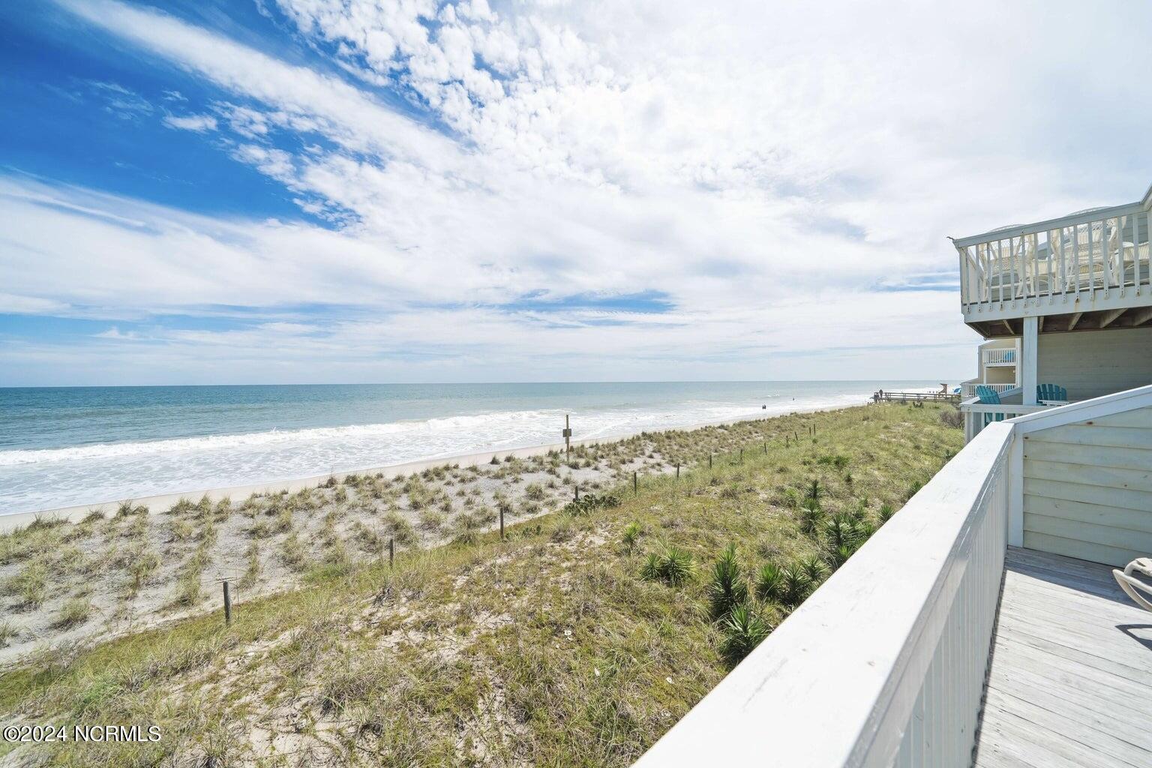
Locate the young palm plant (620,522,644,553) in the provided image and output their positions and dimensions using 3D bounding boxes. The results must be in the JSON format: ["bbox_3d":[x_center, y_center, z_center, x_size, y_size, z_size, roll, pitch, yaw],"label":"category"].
[{"bbox_3d":[1.347,3.691,9.274,0.540,0.680,0.540,0,0,0],"label":"young palm plant"}]

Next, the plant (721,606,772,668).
[{"bbox_3d":[2.480,3.660,5.604,0.700,0.730,0.700,0,0,0],"label":"plant"}]

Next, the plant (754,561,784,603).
[{"bbox_3d":[3.573,3.671,7.132,0.490,0.690,0.490,0,0,0],"label":"plant"}]

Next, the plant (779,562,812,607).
[{"bbox_3d":[4.000,3.652,7.016,0.510,0.730,0.510,0,0,0],"label":"plant"}]

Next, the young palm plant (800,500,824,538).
[{"bbox_3d":[5.894,3.384,9.604,0.520,0.930,0.520,0,0,0],"label":"young palm plant"}]

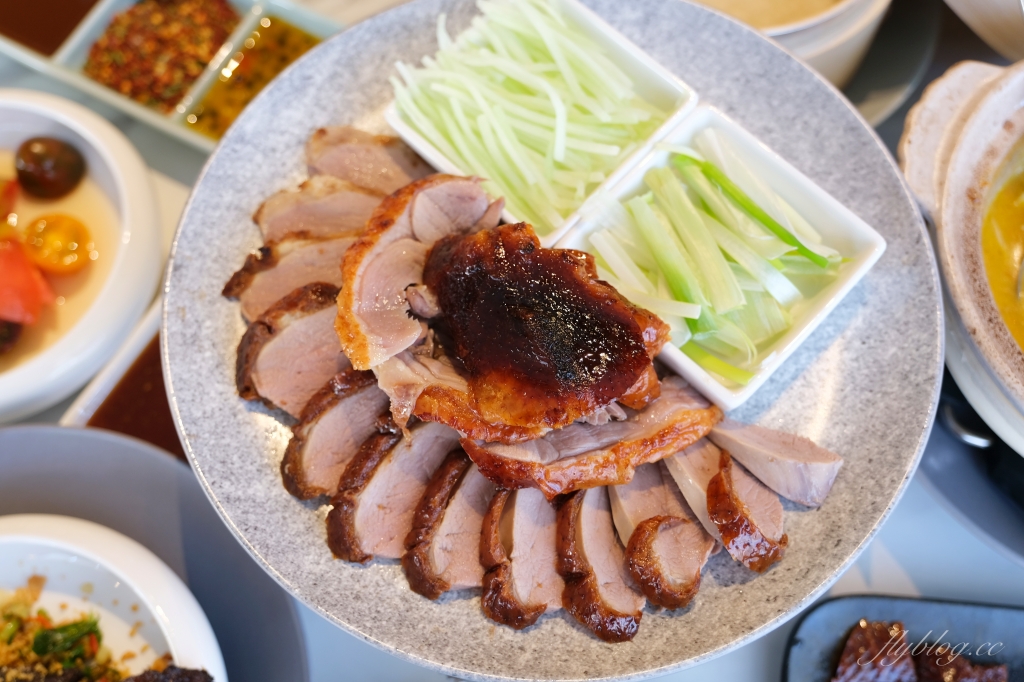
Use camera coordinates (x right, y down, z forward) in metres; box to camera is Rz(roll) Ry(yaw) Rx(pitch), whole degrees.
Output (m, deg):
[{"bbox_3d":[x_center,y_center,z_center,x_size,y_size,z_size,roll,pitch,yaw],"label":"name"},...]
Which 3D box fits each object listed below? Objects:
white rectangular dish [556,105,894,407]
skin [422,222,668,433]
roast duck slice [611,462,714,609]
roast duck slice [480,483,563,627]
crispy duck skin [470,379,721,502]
[{"bbox_3d":[0.082,-0.032,0.412,0.093,0.030,0.093,42,74,17],"label":"white rectangular dish"},{"bbox_3d":[0.013,-0.004,0.384,0.089,0.030,0.068,23,69,11],"label":"skin"},{"bbox_3d":[0.053,0.069,0.368,0.032,0.021,0.056,-21,68,-8],"label":"roast duck slice"},{"bbox_3d":[0.003,0.076,0.366,0.029,0.021,0.057,-1,66,1],"label":"roast duck slice"},{"bbox_3d":[0.029,0.034,0.376,0.093,0.025,0.040,-14,67,-5],"label":"crispy duck skin"}]

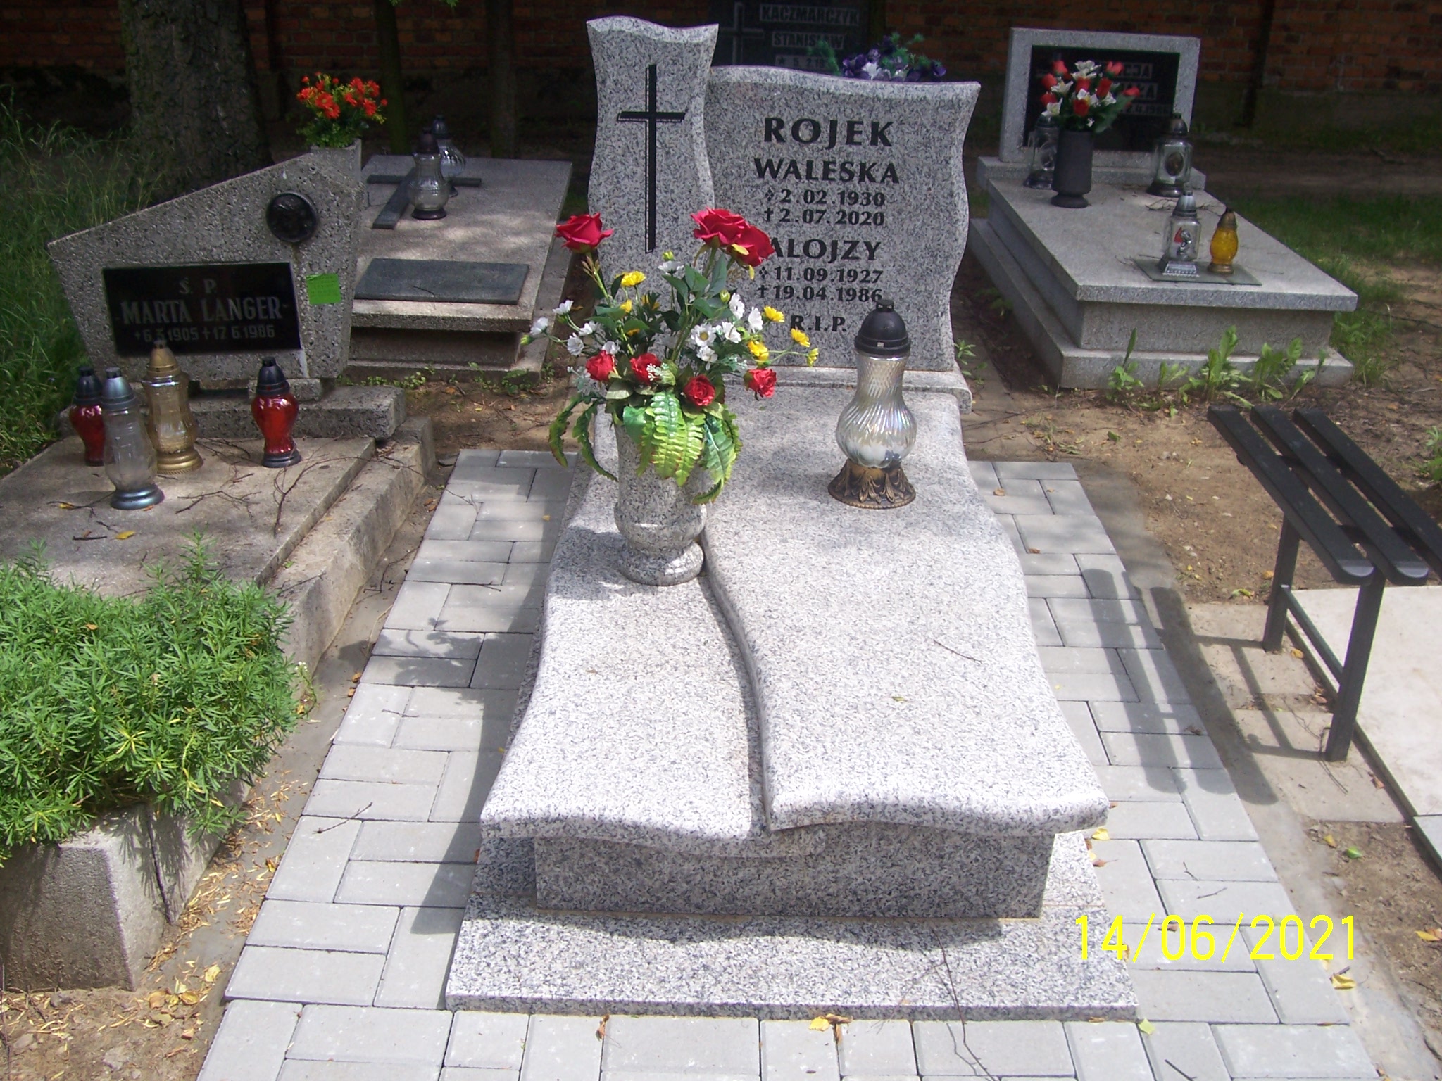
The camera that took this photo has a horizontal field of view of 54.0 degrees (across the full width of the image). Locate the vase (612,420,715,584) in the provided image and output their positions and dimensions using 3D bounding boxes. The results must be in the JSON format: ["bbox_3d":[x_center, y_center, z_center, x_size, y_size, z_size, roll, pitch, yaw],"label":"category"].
[{"bbox_3d":[-0.105,-0.085,2.541,0.172,0.290,0.172,2,27,0],"label":"vase"}]

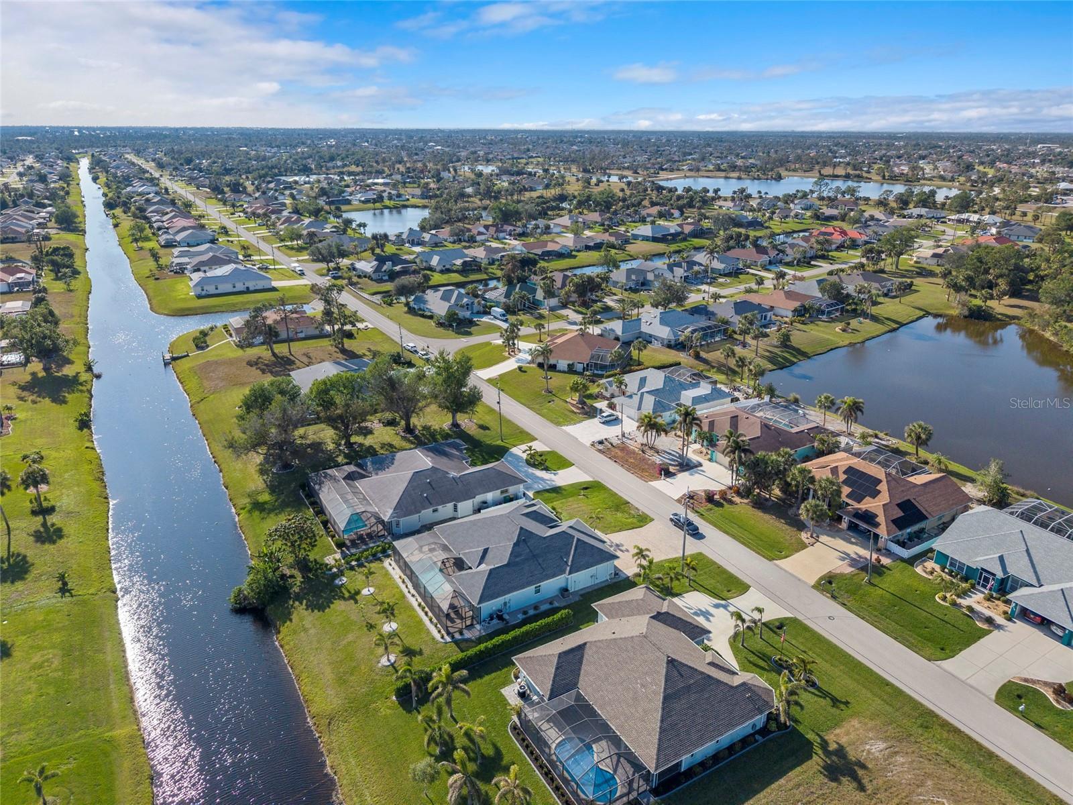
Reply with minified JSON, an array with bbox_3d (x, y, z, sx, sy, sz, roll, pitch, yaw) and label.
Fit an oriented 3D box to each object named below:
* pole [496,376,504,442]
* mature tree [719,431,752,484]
[{"bbox_3d":[-6.418,1.290,132.573,0.600,12.472,0.900,-13,23,-28],"label":"pole"},{"bbox_3d":[30.955,8.923,115.704,4.900,9.300,4.900,0,20,0],"label":"mature tree"}]

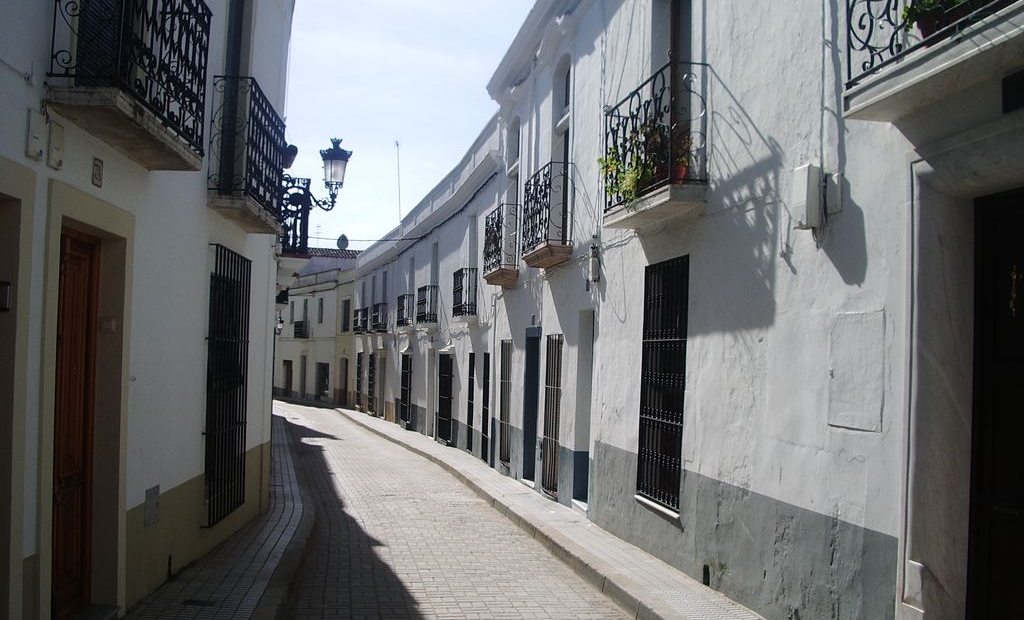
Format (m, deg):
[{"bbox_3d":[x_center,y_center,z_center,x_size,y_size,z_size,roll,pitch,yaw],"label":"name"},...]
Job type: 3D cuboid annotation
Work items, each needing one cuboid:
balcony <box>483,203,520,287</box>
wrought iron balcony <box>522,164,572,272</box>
[{"bbox_3d":[-0.185,-1.008,16.862,0.330,1.210,1.700,2,-2,-10],"label":"balcony"},{"bbox_3d":[0.439,-1.184,13.519,0.330,1.170,1.800,2,-2,-9],"label":"wrought iron balcony"}]

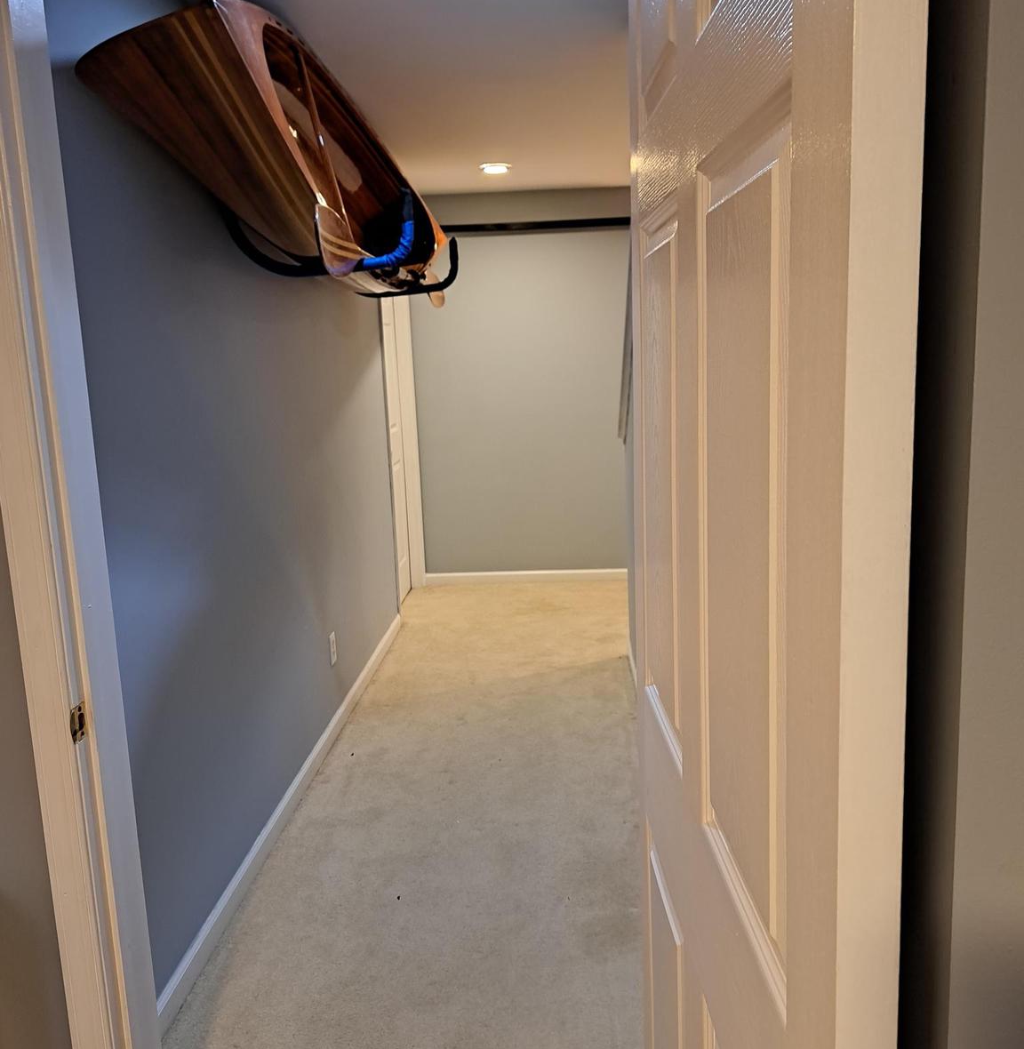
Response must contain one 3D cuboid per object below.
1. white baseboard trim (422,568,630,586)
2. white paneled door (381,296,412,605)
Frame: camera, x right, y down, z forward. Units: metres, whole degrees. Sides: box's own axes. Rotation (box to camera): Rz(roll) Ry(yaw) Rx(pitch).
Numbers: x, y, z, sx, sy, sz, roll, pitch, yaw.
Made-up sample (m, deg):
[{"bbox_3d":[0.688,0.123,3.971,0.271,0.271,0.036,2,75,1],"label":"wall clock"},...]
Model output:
[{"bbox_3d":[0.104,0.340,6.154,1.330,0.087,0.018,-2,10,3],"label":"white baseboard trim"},{"bbox_3d":[-0.723,-0.521,5.537,0.040,2.030,0.840,-2,10,3],"label":"white paneled door"}]

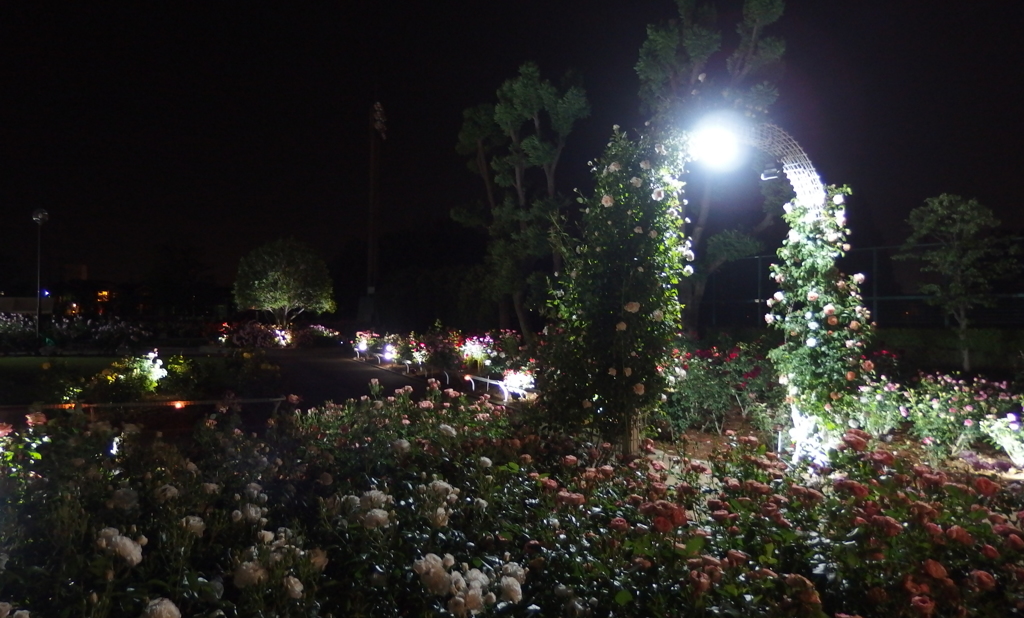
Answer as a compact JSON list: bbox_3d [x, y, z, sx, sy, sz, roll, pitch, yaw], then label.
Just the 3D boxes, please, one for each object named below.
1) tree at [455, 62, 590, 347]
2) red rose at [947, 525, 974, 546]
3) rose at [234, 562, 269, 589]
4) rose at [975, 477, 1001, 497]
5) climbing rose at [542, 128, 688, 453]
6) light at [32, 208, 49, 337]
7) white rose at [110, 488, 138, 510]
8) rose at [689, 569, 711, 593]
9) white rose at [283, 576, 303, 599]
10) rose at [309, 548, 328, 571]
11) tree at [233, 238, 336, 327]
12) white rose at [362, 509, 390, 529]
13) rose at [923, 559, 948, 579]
[{"bbox_3d":[0.284,-2.692,20.000,3.679,7.954,3.700,0,-1,0],"label":"tree"},{"bbox_3d":[1.517,0.766,2.500,0.095,0.069,0.090,1,0,31],"label":"red rose"},{"bbox_3d":[-0.743,0.754,2.100,0.102,0.074,0.097,1,0,-19],"label":"rose"},{"bbox_3d":[1.929,0.720,3.000,0.105,0.075,0.100,1,0,33],"label":"rose"},{"bbox_3d":[1.008,-0.180,7.200,1.379,3.155,1.150,1,0,0],"label":"climbing rose"},{"bbox_3d":[-14.350,-0.867,22.500,0.487,4.383,0.500,0,-1,0],"label":"light"},{"bbox_3d":[-1.351,0.665,2.580,0.092,0.077,0.088,1,-1,-28],"label":"white rose"},{"bbox_3d":[0.463,0.672,1.820,0.051,0.061,0.056,0,-1,14],"label":"rose"},{"bbox_3d":[-0.624,0.791,2.100,0.057,0.058,0.054,1,0,-16],"label":"white rose"},{"bbox_3d":[-0.510,0.661,1.950,0.052,0.058,0.056,0,-1,-15],"label":"rose"},{"bbox_3d":[-8.597,-0.682,28.000,3.901,4.053,4.000,0,-1,0],"label":"tree"},{"bbox_3d":[-0.486,0.751,2.650,0.100,0.067,0.095,1,0,-10],"label":"white rose"},{"bbox_3d":[1.090,0.667,1.900,0.063,0.051,0.060,0,-1,30],"label":"rose"}]

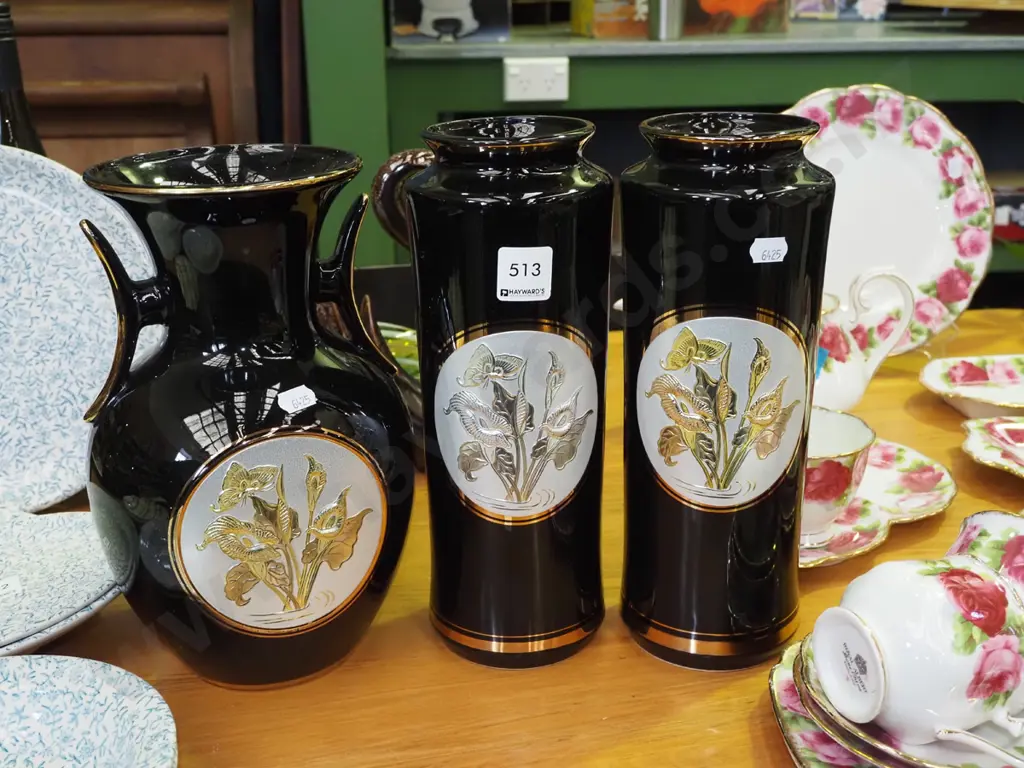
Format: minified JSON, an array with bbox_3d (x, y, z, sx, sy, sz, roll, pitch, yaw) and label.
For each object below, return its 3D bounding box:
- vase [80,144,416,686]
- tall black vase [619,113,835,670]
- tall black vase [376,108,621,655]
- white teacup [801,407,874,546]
[{"bbox_3d":[-0.149,0.020,0.649,0.186,0.294,0.180,-9,22,-19],"label":"vase"},{"bbox_3d":[0.119,0.006,0.648,0.111,0.309,0.111,2,21,9],"label":"tall black vase"},{"bbox_3d":[0.000,0.007,0.653,0.111,0.309,0.111,-2,21,-1],"label":"tall black vase"},{"bbox_3d":[0.175,0.062,0.722,0.107,0.070,0.090,-1,19,0],"label":"white teacup"}]

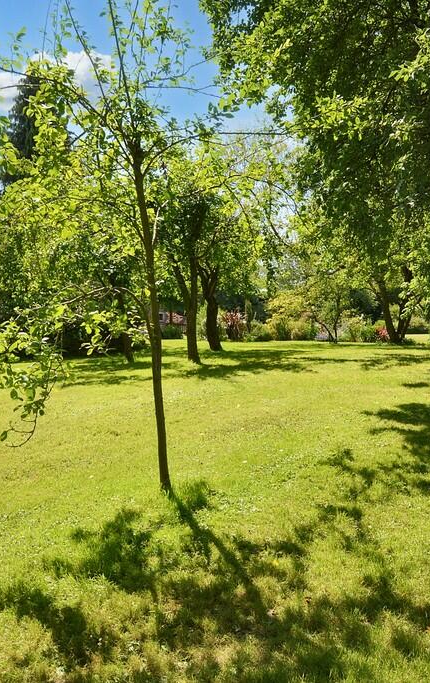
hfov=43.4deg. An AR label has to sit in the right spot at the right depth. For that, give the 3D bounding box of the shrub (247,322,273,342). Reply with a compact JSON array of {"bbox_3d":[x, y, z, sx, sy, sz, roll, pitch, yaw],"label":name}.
[{"bbox_3d":[1.959,-0.396,23.800,1.233,0.881,1.000,-1,2,0],"label":"shrub"}]

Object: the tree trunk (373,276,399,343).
[{"bbox_3d":[6.029,-1.107,19.000,0.914,2.355,0.500,-1,2,0],"label":"tree trunk"}]

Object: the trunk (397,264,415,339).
[{"bbox_3d":[10.983,-2.193,30.895,1.000,4.390,0.750,0,3,0],"label":"trunk"}]

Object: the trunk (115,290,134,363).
[{"bbox_3d":[-3.349,-0.549,19.936,0.640,2.660,0.500,0,3,0],"label":"trunk"}]

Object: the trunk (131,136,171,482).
[{"bbox_3d":[-0.561,-0.204,4.700,0.300,3.017,0.200,-1,2,0],"label":"trunk"}]

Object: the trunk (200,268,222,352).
[{"bbox_3d":[-0.191,-1.329,22.916,0.900,3.510,0.650,0,3,0],"label":"trunk"}]

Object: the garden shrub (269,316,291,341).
[{"bbox_3d":[2.908,-0.577,24.000,0.977,1.066,0.950,-1,2,0],"label":"garden shrub"}]

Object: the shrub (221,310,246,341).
[{"bbox_3d":[0.821,-0.710,24.000,1.066,1.332,1.000,-1,2,0],"label":"shrub"}]

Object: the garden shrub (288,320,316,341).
[{"bbox_3d":[3.885,-0.488,24.000,1.154,0.888,1.000,-1,2,0],"label":"garden shrub"}]

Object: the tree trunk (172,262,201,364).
[{"bbox_3d":[-0.975,-0.963,18.417,0.990,3.440,0.650,0,3,0],"label":"tree trunk"}]

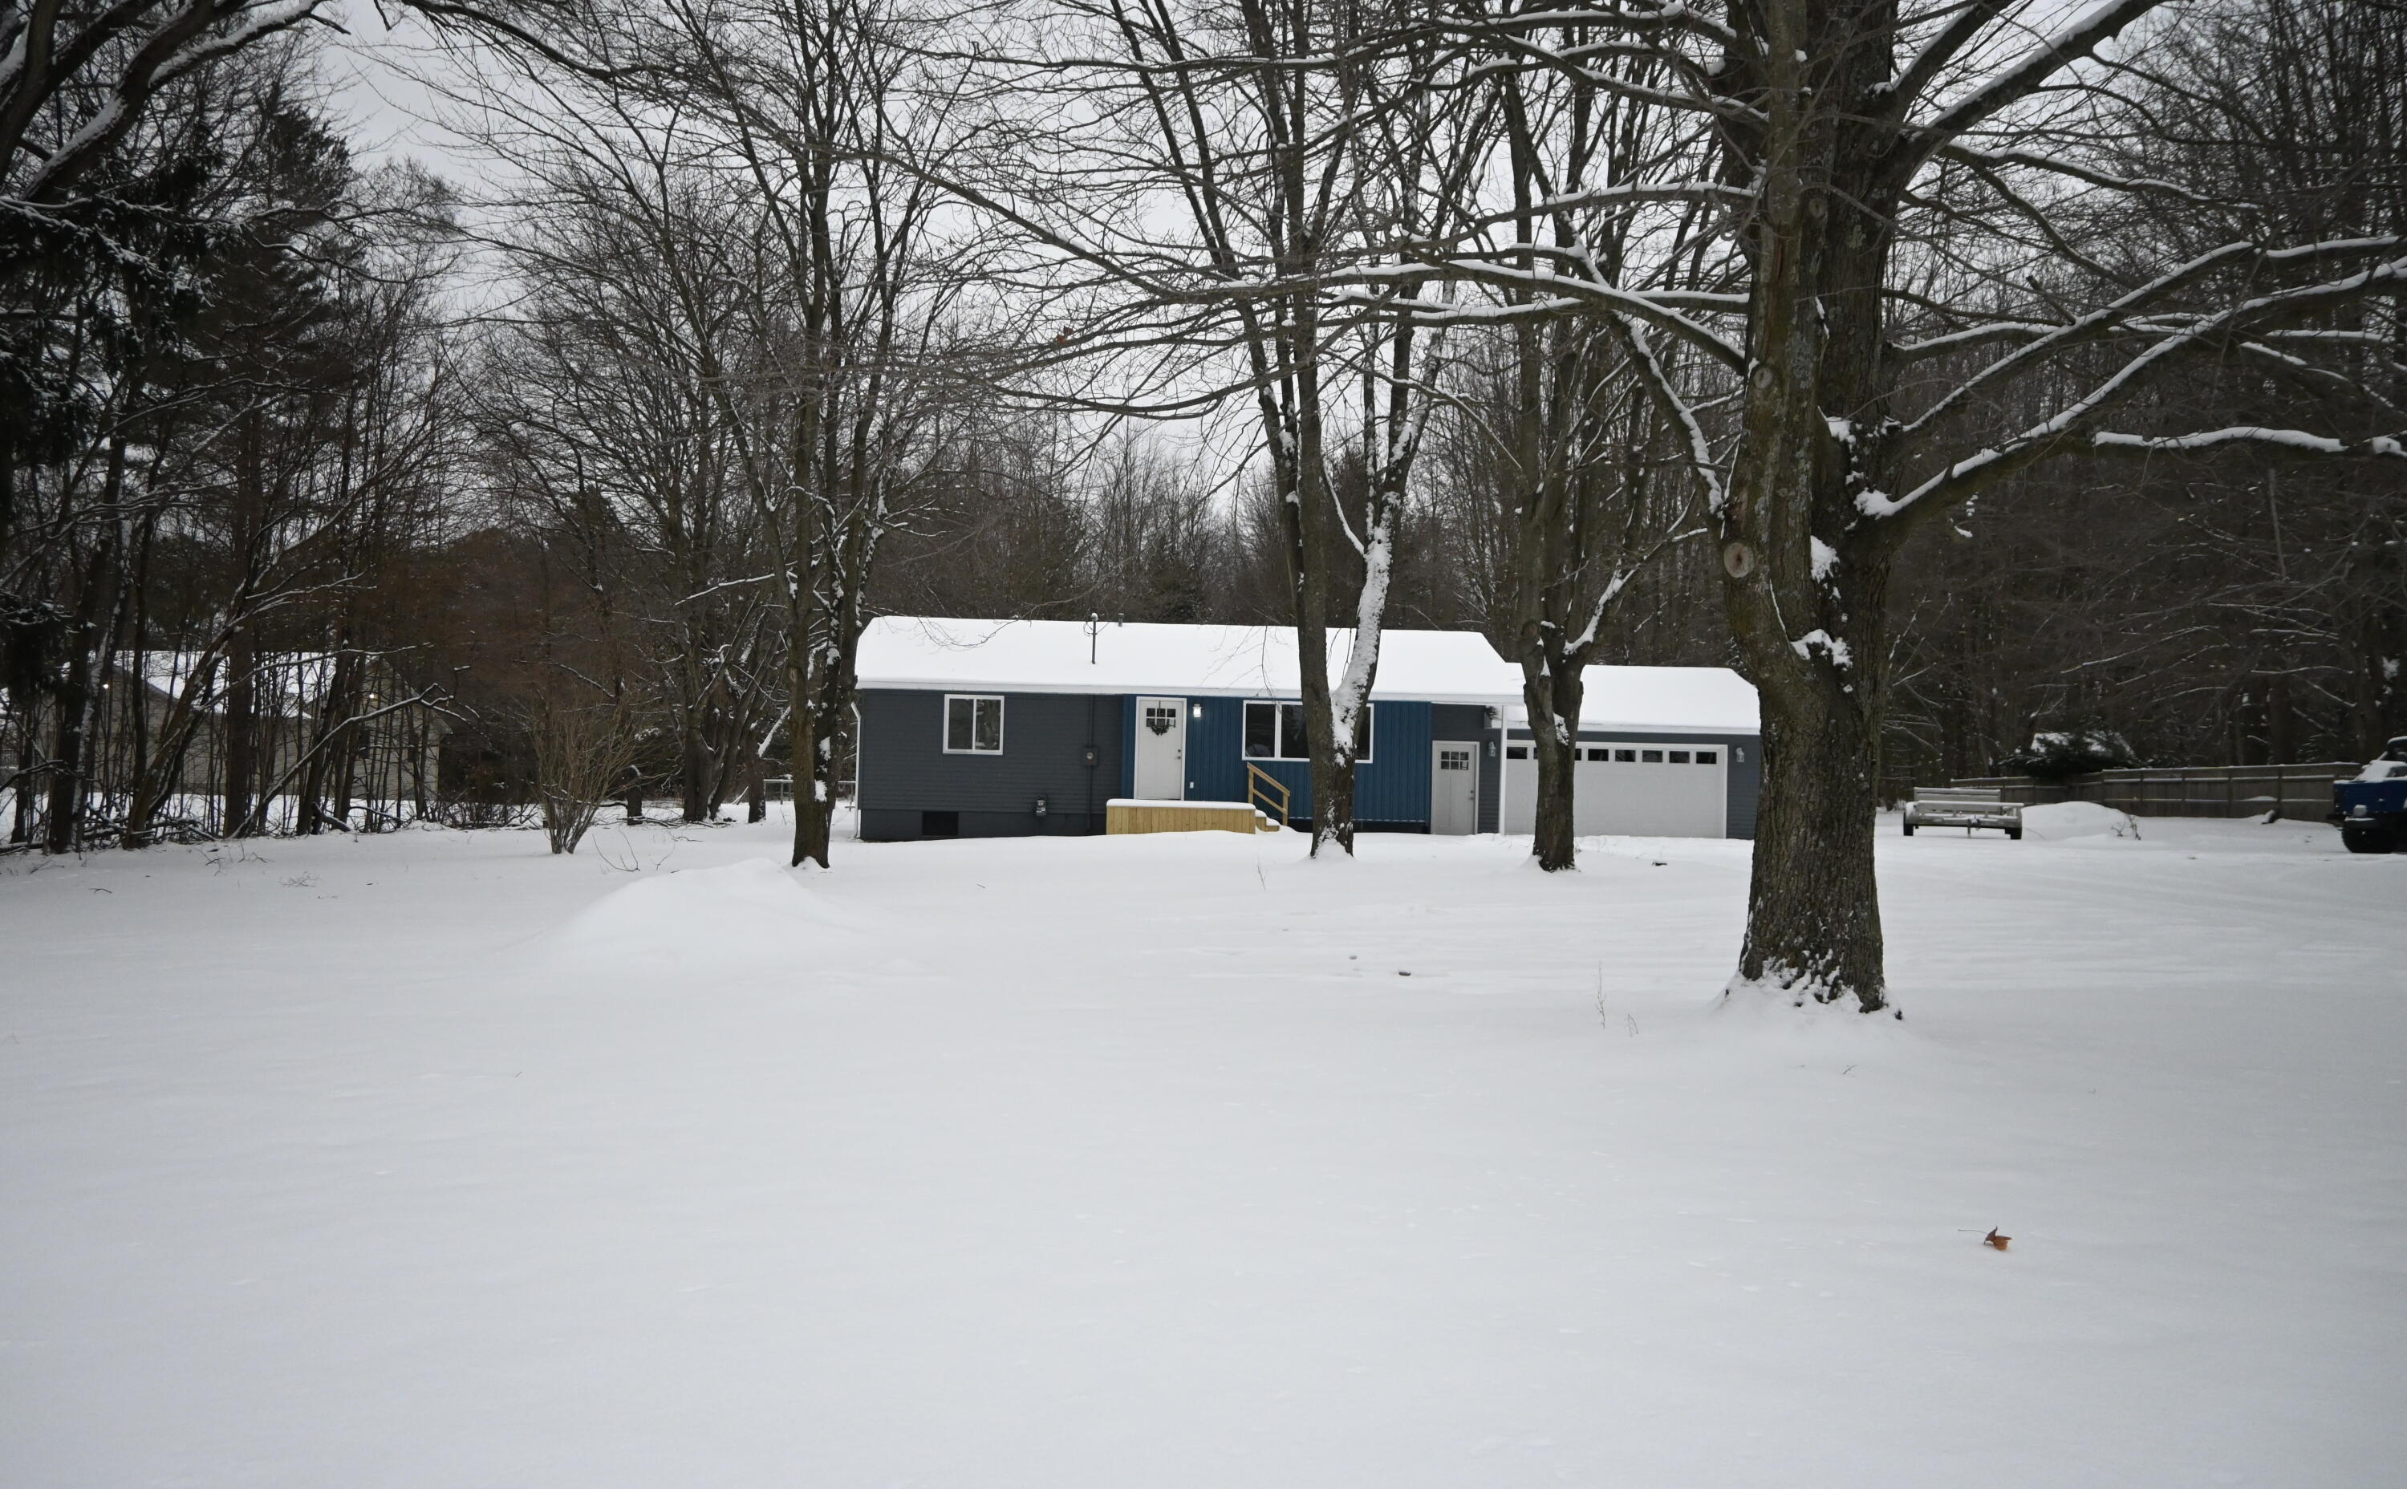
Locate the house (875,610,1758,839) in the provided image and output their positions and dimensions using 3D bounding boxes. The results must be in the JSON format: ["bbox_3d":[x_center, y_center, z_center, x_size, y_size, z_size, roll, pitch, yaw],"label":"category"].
[{"bbox_3d":[2.444,-0.198,38.262,20.350,4.970,9.100,1,0,-2],"label":"house"}]

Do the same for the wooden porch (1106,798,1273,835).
[{"bbox_3d":[-0.338,1.599,33.373,3.420,0.720,1.650,1,0,-2],"label":"wooden porch"}]

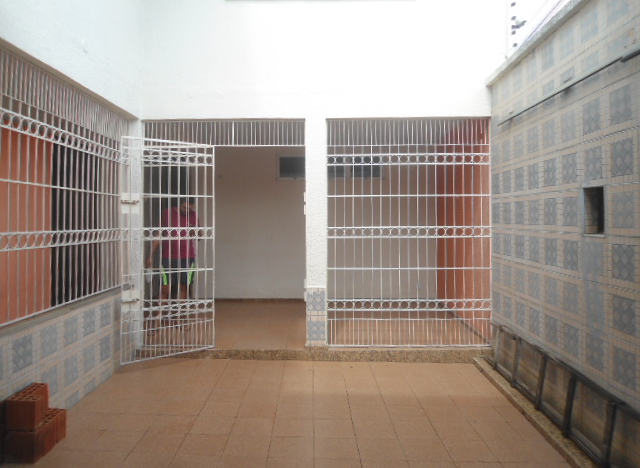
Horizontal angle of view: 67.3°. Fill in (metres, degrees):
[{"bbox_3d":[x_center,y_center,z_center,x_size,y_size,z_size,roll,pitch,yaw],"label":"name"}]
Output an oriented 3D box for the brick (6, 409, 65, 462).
[{"bbox_3d":[-1.818,1.297,3.084,0.185,0.195,0.335,0,2,0],"label":"brick"}]

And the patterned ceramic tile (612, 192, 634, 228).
[{"bbox_3d":[1.766,-0.136,2.789,0.012,0.207,0.213,0,2,1],"label":"patterned ceramic tile"}]

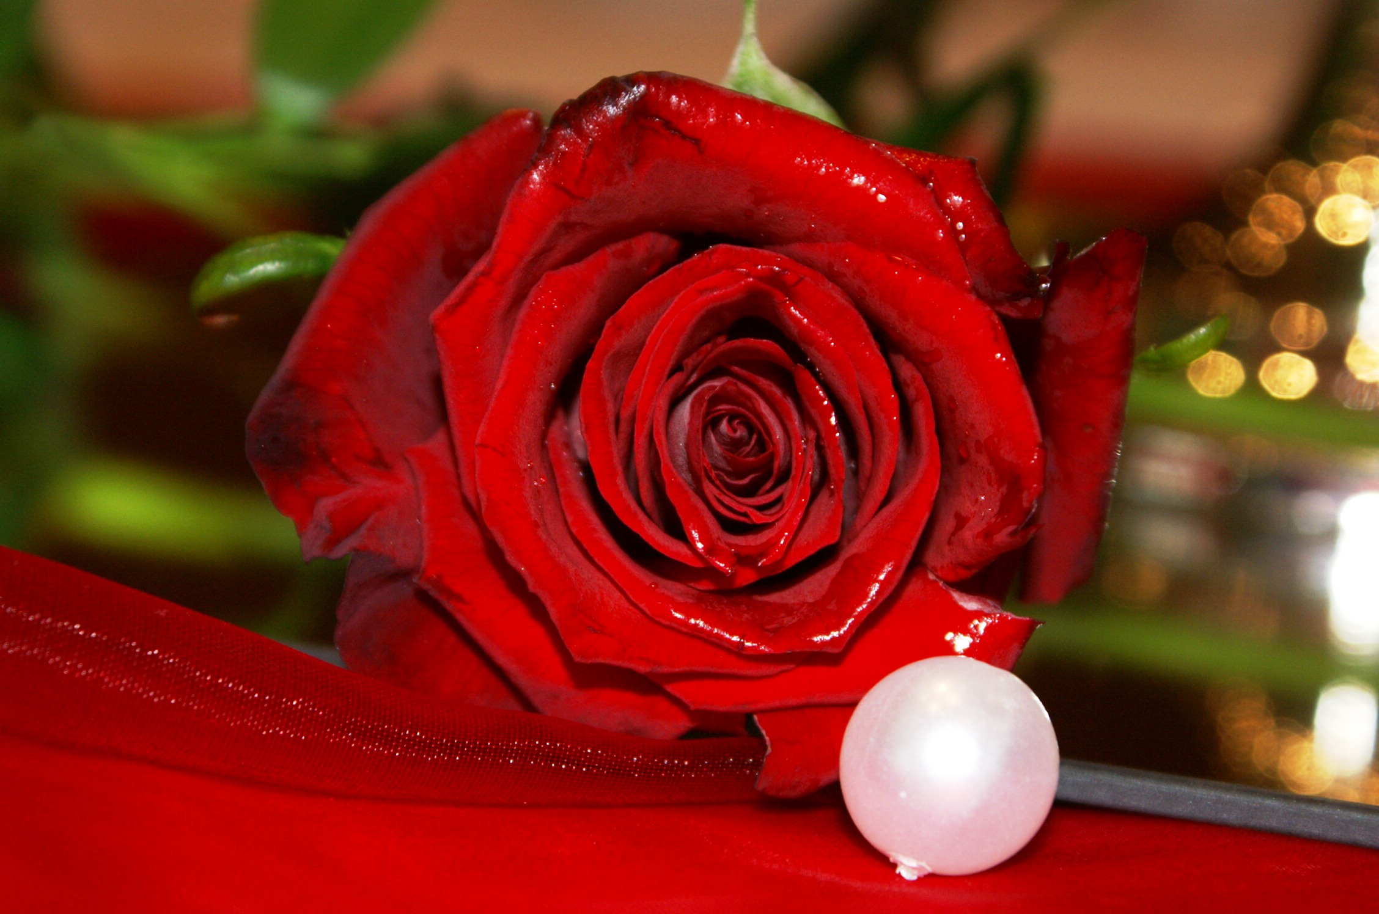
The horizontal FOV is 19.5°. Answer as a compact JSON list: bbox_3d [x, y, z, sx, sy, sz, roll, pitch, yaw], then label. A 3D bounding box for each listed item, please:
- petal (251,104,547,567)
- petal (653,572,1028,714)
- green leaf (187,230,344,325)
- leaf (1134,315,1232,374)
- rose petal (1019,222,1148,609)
[{"bbox_3d":[-0.030,-0.012,0.416,0.030,0.044,0.025,4,10,14],"label":"petal"},{"bbox_3d":[0.016,0.018,0.405,0.039,0.012,0.022,2,10,0],"label":"petal"},{"bbox_3d":[-0.044,-0.019,0.427,0.018,0.009,0.010,2,10,0],"label":"green leaf"},{"bbox_3d":[0.052,-0.012,0.428,0.012,0.006,0.008,2,10,0],"label":"leaf"},{"bbox_3d":[0.041,-0.004,0.418,0.014,0.036,0.022,-1,10,-17],"label":"rose petal"}]

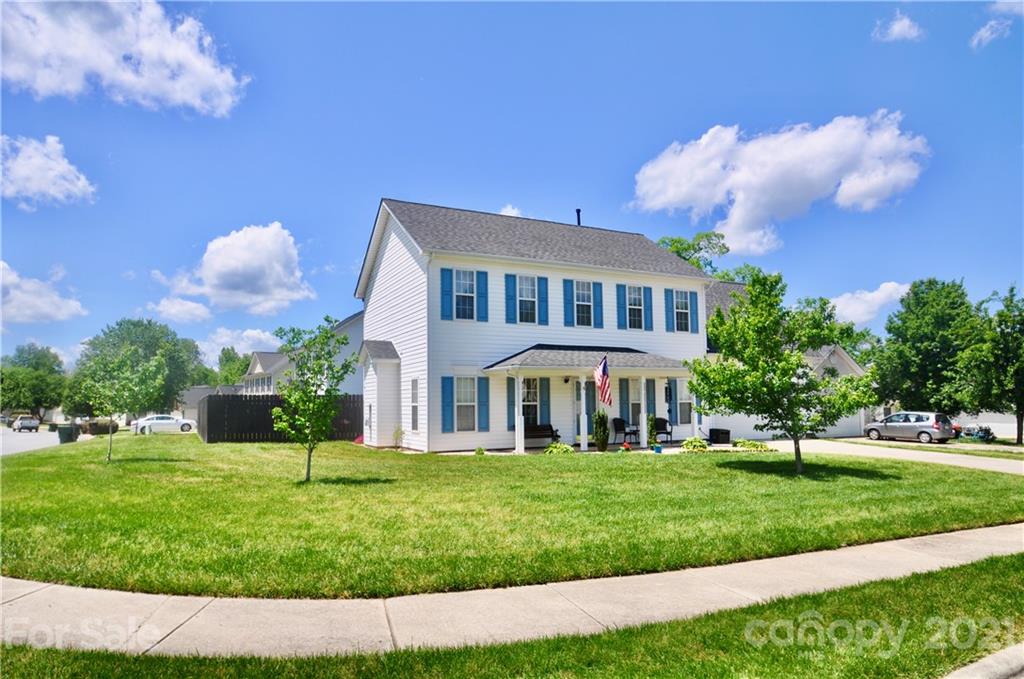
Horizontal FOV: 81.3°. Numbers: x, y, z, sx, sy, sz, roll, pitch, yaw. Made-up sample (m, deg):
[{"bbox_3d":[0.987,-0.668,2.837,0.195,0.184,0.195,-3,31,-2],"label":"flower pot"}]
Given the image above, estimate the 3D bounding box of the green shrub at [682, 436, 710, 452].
[{"bbox_3d":[5.785,3.279,18.800,0.720,0.430,0.650,2,-6,-26],"label":"green shrub"}]

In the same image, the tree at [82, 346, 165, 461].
[{"bbox_3d":[-11.947,1.966,18.408,2.228,3.504,2.228,3,-7,-34],"label":"tree"}]

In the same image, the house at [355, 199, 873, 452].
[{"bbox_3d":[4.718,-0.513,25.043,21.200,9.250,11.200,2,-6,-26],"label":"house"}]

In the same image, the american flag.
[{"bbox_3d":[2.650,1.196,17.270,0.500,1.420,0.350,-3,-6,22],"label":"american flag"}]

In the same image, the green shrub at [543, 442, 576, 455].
[{"bbox_3d":[1.250,2.877,15.695,0.880,0.360,0.800,-1,-6,0],"label":"green shrub"}]

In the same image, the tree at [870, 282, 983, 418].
[{"bbox_3d":[23.175,1.002,33.380,5.061,8.874,5.061,-5,-7,34],"label":"tree"}]

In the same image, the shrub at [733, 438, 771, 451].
[{"bbox_3d":[7.872,3.441,19.600,1.050,0.380,0.650,2,-6,-26],"label":"shrub"}]

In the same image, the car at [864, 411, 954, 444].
[{"bbox_3d":[21.439,4.729,32.300,1.700,1.520,4.050,2,-6,-26],"label":"car"}]

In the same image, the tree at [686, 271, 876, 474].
[{"bbox_3d":[6.545,0.771,14.812,4.301,4.996,4.086,-3,-6,25],"label":"tree"}]

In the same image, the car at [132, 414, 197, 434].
[{"bbox_3d":[-29.054,7.094,50.000,4.750,1.460,1.820,2,-6,-26],"label":"car"}]

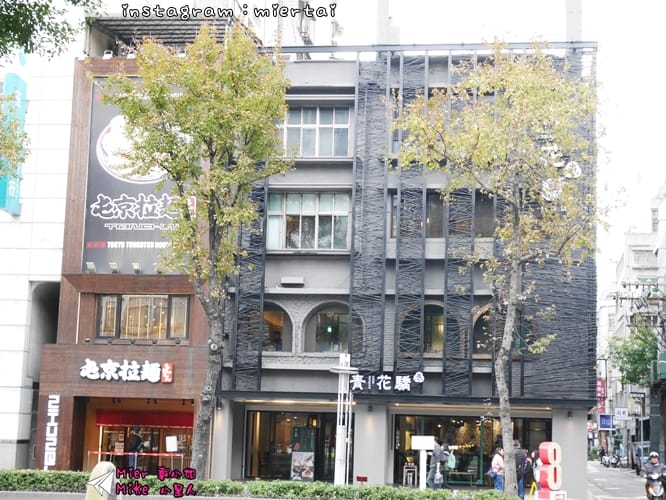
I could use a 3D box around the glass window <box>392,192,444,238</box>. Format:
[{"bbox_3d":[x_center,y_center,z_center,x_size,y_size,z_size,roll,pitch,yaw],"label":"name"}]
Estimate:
[{"bbox_3d":[2.782,-1.169,40.549,1.744,1.572,0.200,1,-9,8],"label":"glass window"}]

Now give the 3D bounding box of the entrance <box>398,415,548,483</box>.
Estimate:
[{"bbox_3d":[4.622,6.725,41.111,5.240,2.372,0.300,1,-9,8],"label":"entrance"}]

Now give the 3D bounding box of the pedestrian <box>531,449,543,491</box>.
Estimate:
[{"bbox_3d":[6.188,6.814,37.383,0.360,1.560,0.480,3,-9,-9],"label":"pedestrian"}]

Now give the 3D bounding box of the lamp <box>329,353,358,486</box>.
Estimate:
[{"bbox_3d":[0.264,4.885,34.429,0.780,3.981,0.780,1,-9,8],"label":"lamp"}]

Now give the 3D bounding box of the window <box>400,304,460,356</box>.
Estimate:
[{"bbox_3d":[3.033,2.531,39.218,1.860,1.658,0.200,1,-9,8],"label":"window"}]

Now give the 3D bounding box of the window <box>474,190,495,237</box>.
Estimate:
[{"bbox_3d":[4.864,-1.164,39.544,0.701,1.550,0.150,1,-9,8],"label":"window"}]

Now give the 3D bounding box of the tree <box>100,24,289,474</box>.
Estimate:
[{"bbox_3d":[-4.159,0.046,35.992,5.400,13.748,5.000,1,-9,8],"label":"tree"}]

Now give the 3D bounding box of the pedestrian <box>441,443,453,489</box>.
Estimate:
[{"bbox_3d":[3.667,7.004,39.580,0.420,1.600,0.480,1,-9,8],"label":"pedestrian"}]

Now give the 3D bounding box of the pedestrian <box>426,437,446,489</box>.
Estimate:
[{"bbox_3d":[2.974,6.278,35.578,0.500,1.735,0.520,1,-9,8],"label":"pedestrian"}]

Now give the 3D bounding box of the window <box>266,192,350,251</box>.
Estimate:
[{"bbox_3d":[-0.865,-0.940,41.002,2.930,1.943,0.200,1,-9,8],"label":"window"}]

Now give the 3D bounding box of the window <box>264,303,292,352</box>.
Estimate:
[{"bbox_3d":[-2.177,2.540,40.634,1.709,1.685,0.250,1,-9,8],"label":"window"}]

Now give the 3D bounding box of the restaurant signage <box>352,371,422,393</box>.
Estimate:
[{"bbox_3d":[1.686,4.073,37.936,2.301,0.690,0.200,1,-9,8],"label":"restaurant signage"}]

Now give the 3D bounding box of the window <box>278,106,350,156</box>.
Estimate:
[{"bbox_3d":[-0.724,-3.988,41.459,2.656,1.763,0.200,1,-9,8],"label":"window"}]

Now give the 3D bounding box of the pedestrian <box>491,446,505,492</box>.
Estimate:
[{"bbox_3d":[4.684,6.363,35.025,0.420,1.504,0.460,1,-9,8],"label":"pedestrian"}]

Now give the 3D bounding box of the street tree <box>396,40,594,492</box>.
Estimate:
[{"bbox_3d":[4.559,0.447,34.509,5.767,13.005,5.479,1,-9,8],"label":"street tree"}]

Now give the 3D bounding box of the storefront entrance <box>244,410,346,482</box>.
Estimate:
[{"bbox_3d":[-1.170,6.526,40.599,3.537,2.439,0.350,1,-9,8],"label":"storefront entrance"}]

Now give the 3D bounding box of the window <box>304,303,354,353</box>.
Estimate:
[{"bbox_3d":[-0.048,2.510,39.642,1.754,1.644,0.200,1,-9,8],"label":"window"}]

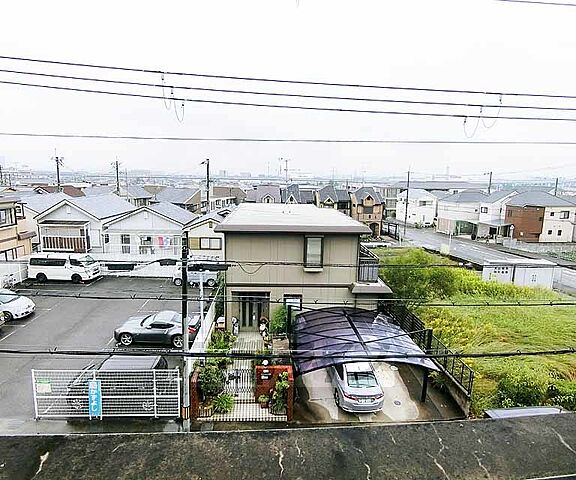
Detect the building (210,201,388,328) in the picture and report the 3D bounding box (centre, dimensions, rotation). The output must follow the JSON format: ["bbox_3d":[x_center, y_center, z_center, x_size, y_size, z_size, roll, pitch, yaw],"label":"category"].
[{"bbox_3d":[0.484,1.279,23.259,9.000,6.500,11.500,0,10,-2],"label":"building"}]

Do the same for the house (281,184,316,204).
[{"bbox_3d":[1.567,-4.776,53.005,5.200,7.900,6.200,0,10,-2],"label":"house"}]

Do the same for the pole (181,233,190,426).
[{"bbox_3d":[-3.305,3.205,10.815,0.250,7.000,0.250,0,10,-2],"label":"pole"}]

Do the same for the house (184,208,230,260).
[{"bbox_3d":[-7.120,0.134,34.371,5.400,6.000,9.500,1,10,-4],"label":"house"}]

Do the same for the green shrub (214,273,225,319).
[{"bbox_3d":[-4.082,3.623,20.017,0.900,2.400,1.200,1,10,-4],"label":"green shrub"}]

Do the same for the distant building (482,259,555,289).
[{"bbox_3d":[18.560,3.007,27.244,5.600,2.150,2.000,2,10,4],"label":"distant building"}]

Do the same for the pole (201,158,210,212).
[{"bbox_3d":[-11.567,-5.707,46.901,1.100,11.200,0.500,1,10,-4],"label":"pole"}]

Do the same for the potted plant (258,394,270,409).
[{"bbox_3d":[-0.890,6.038,12.350,0.400,0.430,0.400,1,10,-4],"label":"potted plant"}]

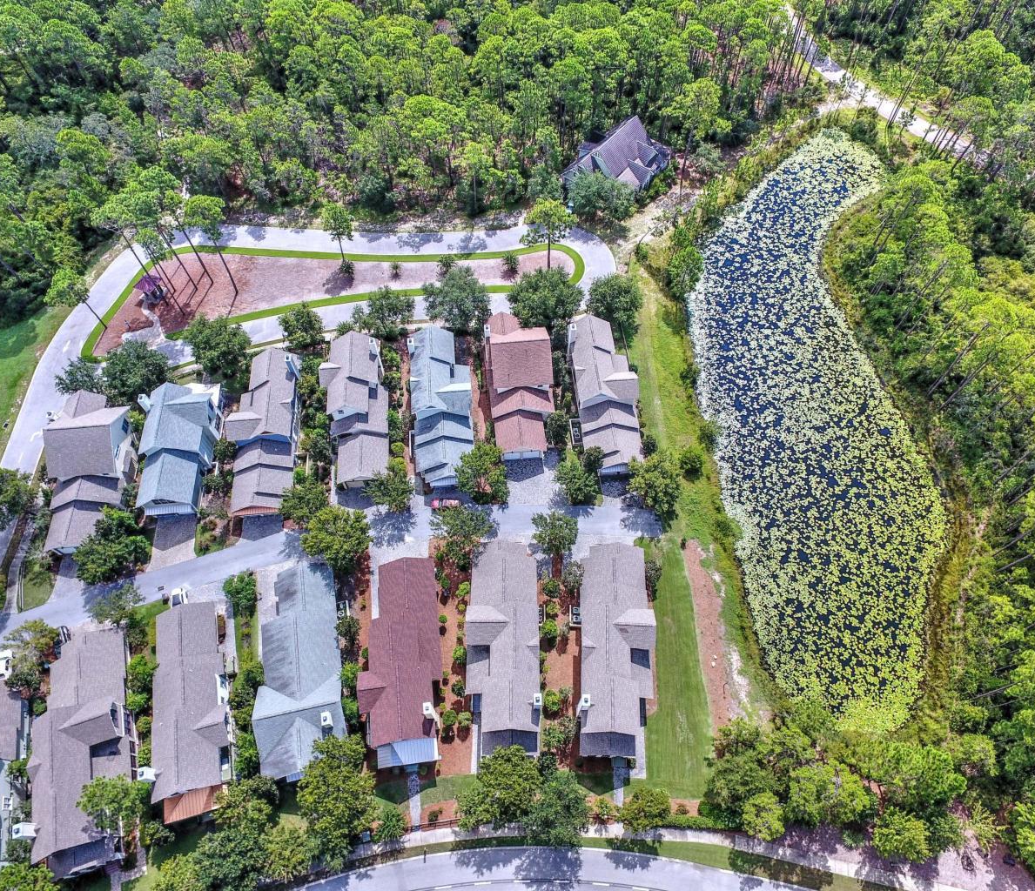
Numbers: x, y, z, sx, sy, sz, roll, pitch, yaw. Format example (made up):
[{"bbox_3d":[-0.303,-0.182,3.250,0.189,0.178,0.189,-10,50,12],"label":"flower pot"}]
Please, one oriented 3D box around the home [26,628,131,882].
[{"bbox_3d":[-56.471,38.619,88.549,11.900,8.400,29.100,-17,59,-10],"label":"home"}]

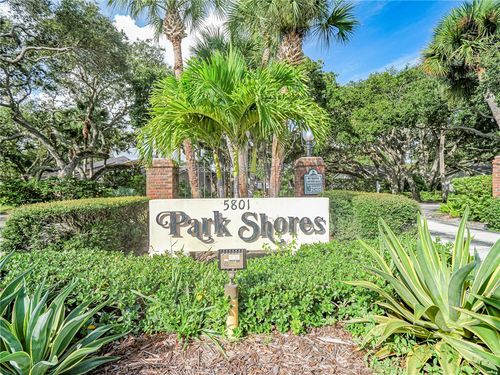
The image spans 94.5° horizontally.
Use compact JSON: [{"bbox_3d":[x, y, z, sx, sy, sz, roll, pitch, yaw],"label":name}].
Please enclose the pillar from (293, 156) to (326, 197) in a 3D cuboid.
[{"bbox_3d":[1.635,0.215,6.200,0.640,2.000,0.640,0,0,-9],"label":"pillar"}]

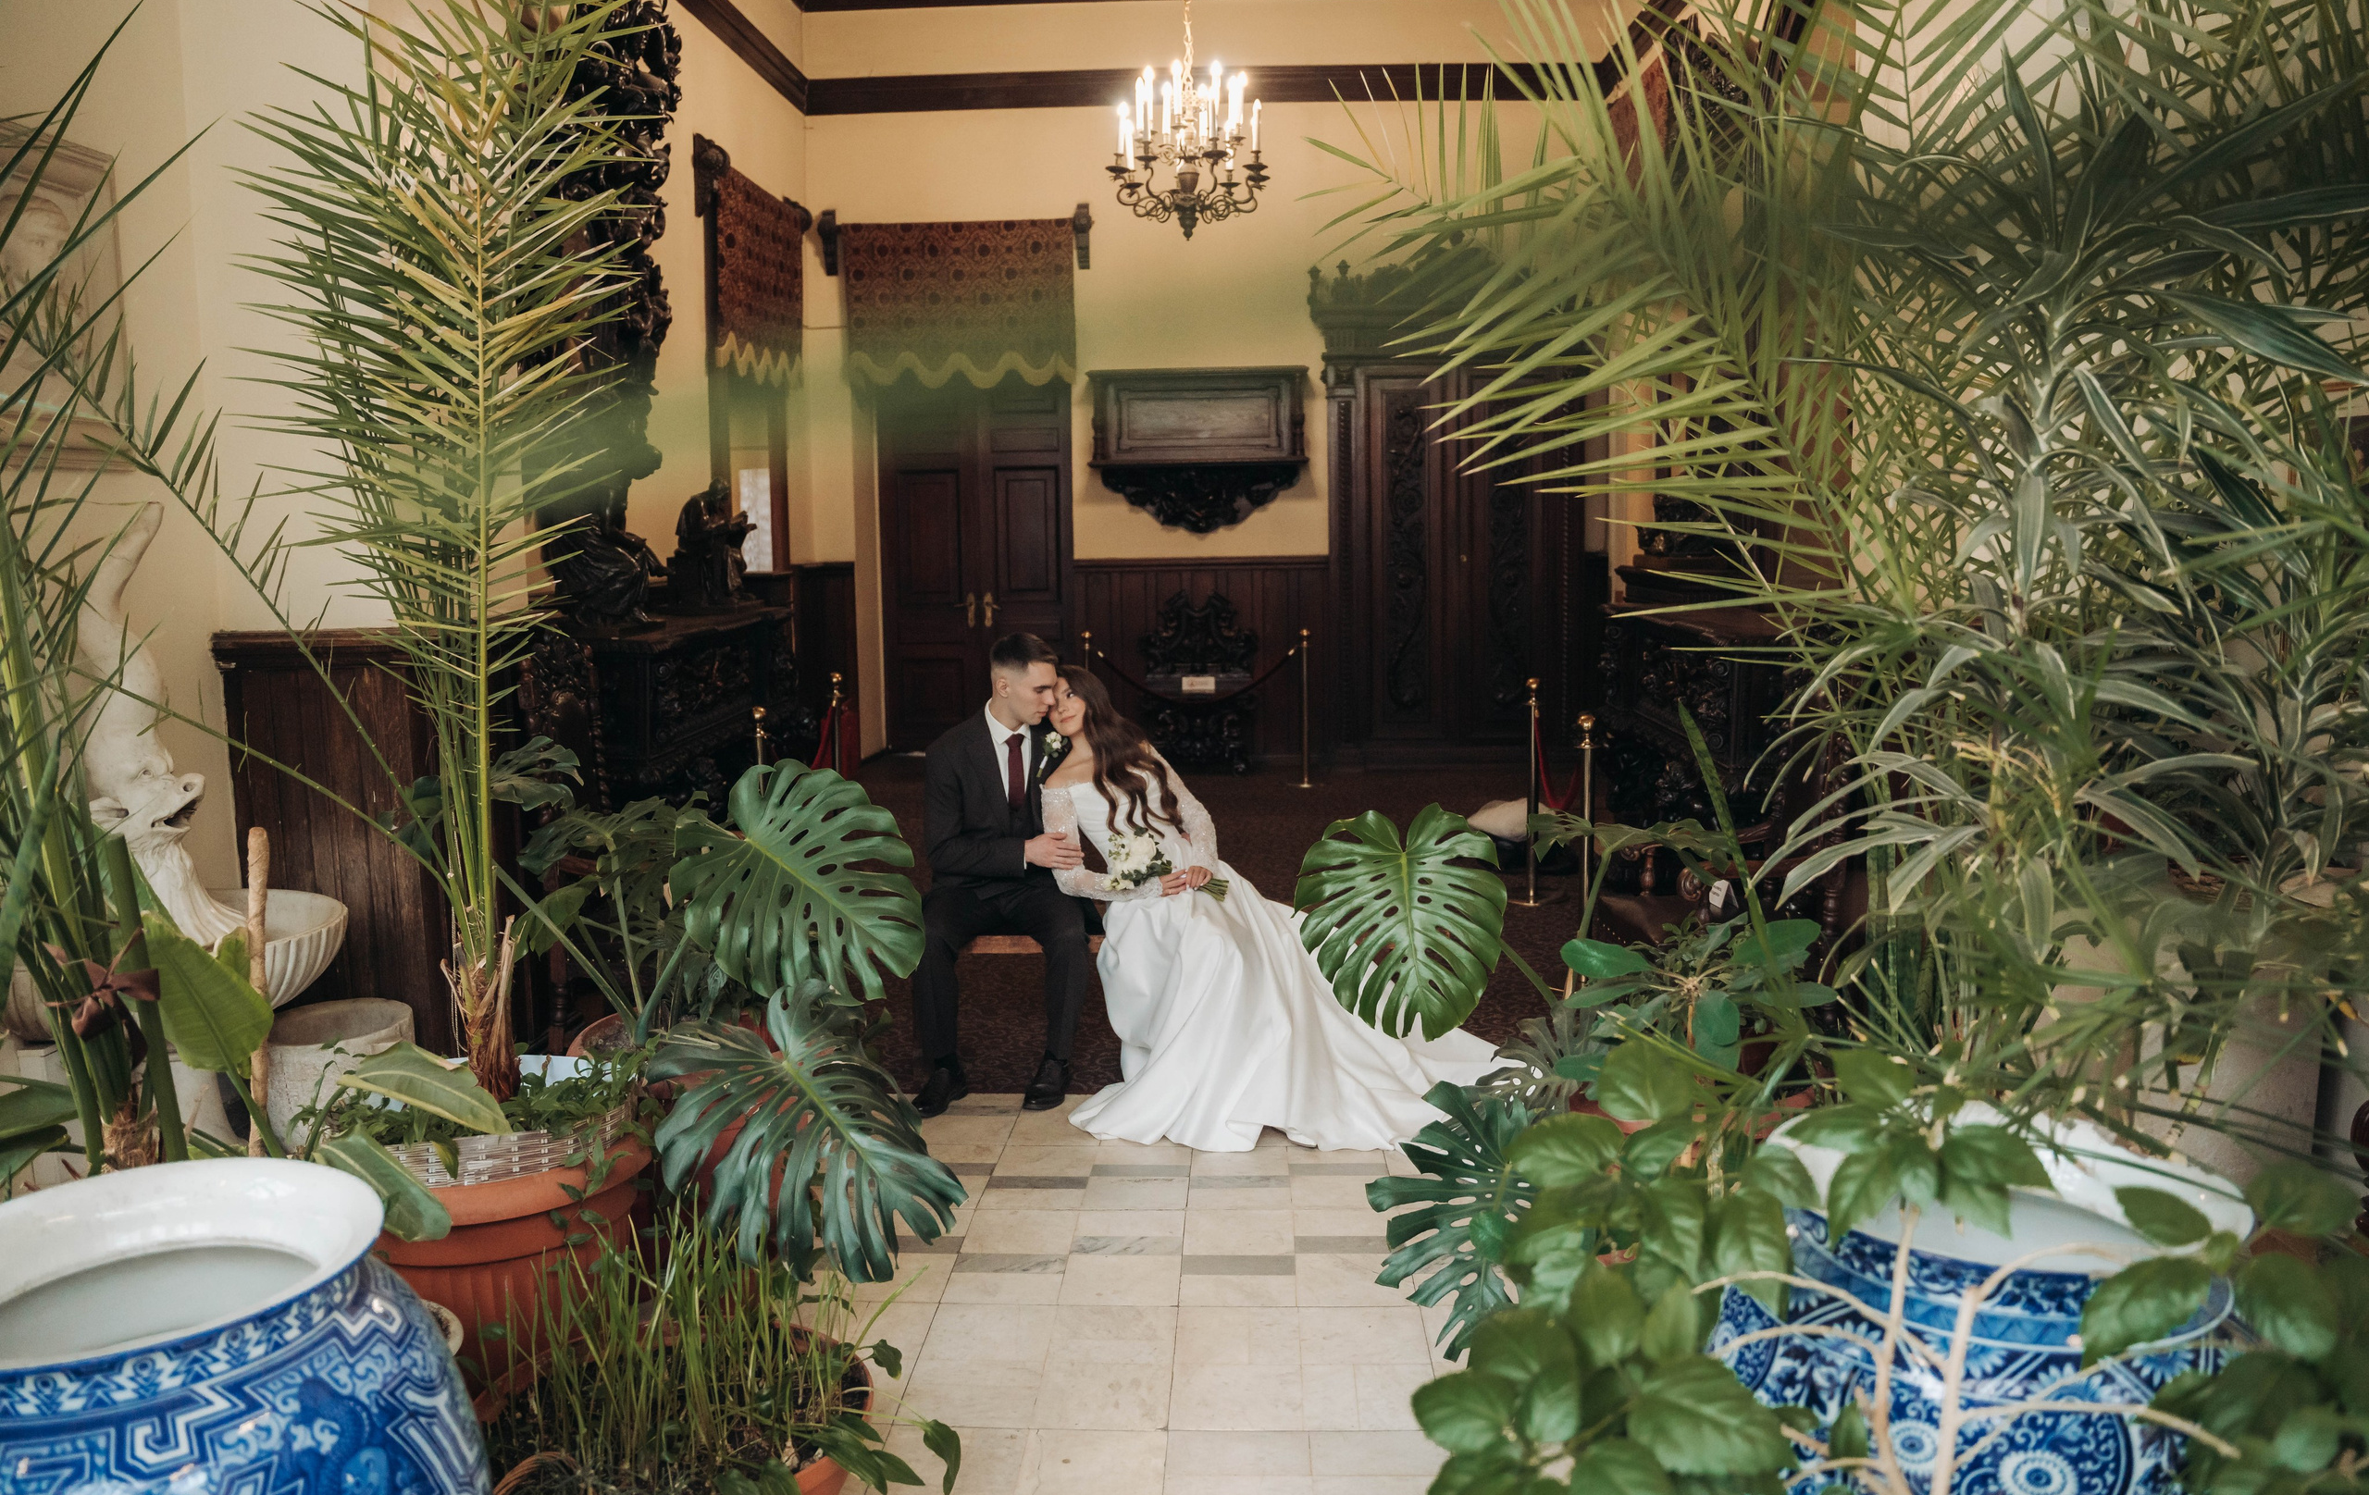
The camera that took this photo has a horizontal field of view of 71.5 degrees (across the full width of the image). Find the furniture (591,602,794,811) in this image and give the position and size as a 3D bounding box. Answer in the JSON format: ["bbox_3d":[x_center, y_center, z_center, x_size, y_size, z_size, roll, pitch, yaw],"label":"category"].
[{"bbox_3d":[-2.298,0.078,7.309,0.720,1.220,1.950,0,7,2],"label":"furniture"}]

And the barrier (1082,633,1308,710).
[{"bbox_3d":[0.080,-0.442,10.495,1.370,0.370,0.050,0,7,2],"label":"barrier"}]

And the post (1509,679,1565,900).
[{"bbox_3d":[1.515,0.175,7.162,0.310,0.980,0.310,0,7,2],"label":"post"}]

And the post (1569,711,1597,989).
[{"bbox_3d":[1.405,0.352,5.806,0.310,0.980,0.310,0,7,2],"label":"post"}]

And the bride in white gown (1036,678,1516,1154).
[{"bbox_3d":[0.297,0.402,4.663,1.280,1.200,0.900,1,7,9],"label":"bride in white gown"}]

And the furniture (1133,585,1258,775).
[{"bbox_3d":[0.076,-0.453,11.210,0.800,1.220,0.500,0,7,2],"label":"furniture"}]

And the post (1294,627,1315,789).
[{"bbox_3d":[0.772,-0.249,10.504,0.310,0.980,0.310,0,7,2],"label":"post"}]

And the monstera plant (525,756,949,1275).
[{"bbox_3d":[-0.886,0.596,3.500,0.870,1.070,0.750,0,7,2],"label":"monstera plant"}]

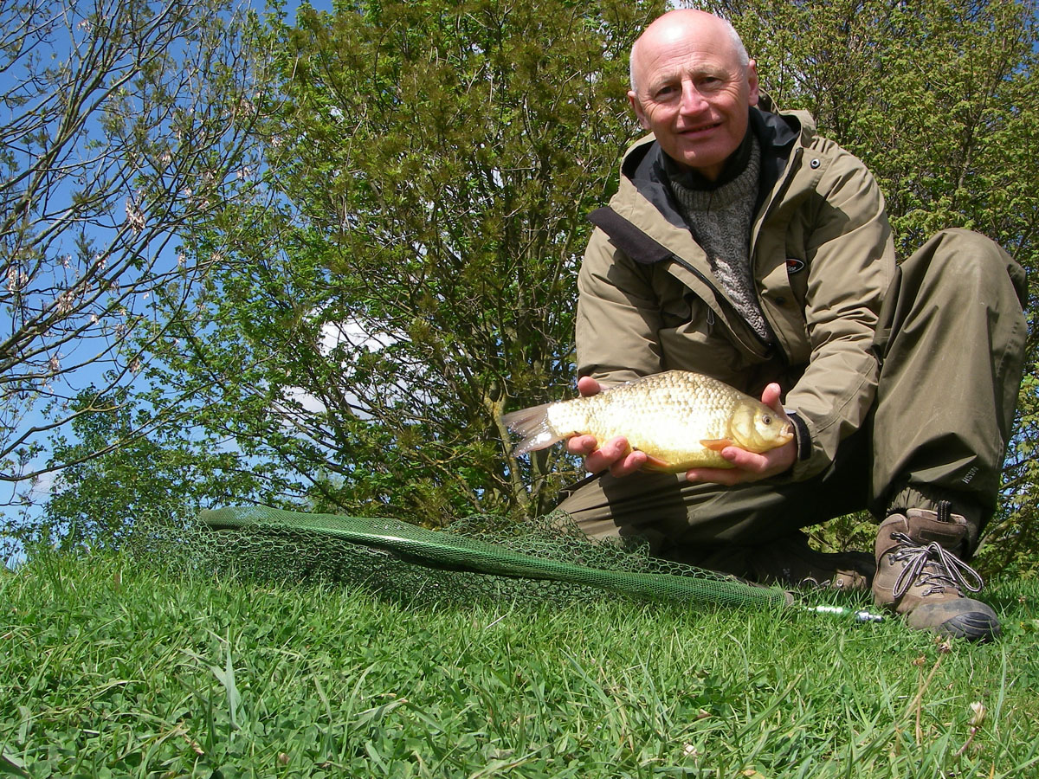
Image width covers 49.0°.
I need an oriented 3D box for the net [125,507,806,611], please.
[{"bbox_3d":[-0.015,0.255,1.840,0.920,0.140,0.570,-1,-4,24],"label":"net"}]

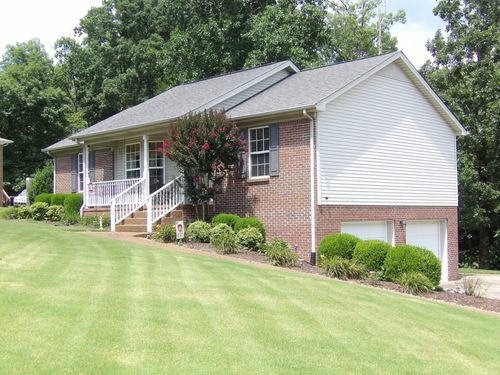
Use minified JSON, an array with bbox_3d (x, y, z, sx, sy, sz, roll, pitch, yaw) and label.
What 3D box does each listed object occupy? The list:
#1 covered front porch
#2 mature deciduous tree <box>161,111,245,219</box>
[{"bbox_3d":[-4.050,-0.188,22.499,2.650,3.350,5.950,2,-4,-44],"label":"covered front porch"},{"bbox_3d":[-1.406,-0.454,19.622,2.500,3.650,2.500,-1,-3,0],"label":"mature deciduous tree"}]

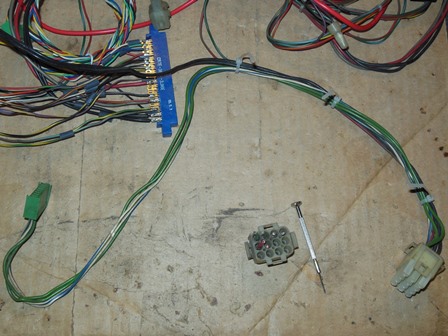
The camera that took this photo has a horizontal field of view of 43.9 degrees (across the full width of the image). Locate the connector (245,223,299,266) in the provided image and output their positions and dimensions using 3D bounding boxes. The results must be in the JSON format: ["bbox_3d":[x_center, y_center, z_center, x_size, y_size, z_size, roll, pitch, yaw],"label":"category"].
[{"bbox_3d":[0.035,0.057,0.405,0.035,0.027,0.029,-12,76,-3],"label":"connector"}]

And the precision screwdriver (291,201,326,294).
[{"bbox_3d":[0.065,0.060,0.416,0.008,0.008,0.069,-15,76,-4],"label":"precision screwdriver"}]

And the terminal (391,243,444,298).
[{"bbox_3d":[0.137,0.073,0.398,0.029,0.028,0.027,44,73,10],"label":"terminal"}]

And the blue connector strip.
[{"bbox_3d":[-0.052,-0.069,0.447,0.021,0.010,0.096,-8,76,-2],"label":"blue connector strip"}]

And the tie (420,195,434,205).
[{"bbox_3d":[0.154,0.024,0.421,0.011,0.008,0.004,-25,77,-6],"label":"tie"}]

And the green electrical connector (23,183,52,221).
[{"bbox_3d":[-0.137,0.025,0.410,0.010,0.026,0.018,14,105,-5],"label":"green electrical connector"}]

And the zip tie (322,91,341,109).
[{"bbox_3d":[0.088,-0.052,0.441,0.004,0.008,0.011,27,77,7],"label":"zip tie"}]

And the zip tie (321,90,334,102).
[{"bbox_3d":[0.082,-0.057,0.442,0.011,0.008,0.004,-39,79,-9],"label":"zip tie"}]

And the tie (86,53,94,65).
[{"bbox_3d":[-0.107,-0.087,0.444,0.005,0.010,0.010,-3,76,-1],"label":"tie"}]

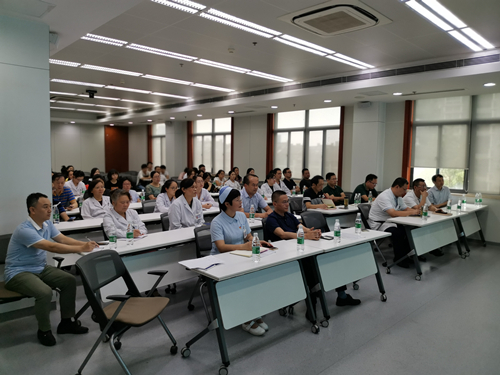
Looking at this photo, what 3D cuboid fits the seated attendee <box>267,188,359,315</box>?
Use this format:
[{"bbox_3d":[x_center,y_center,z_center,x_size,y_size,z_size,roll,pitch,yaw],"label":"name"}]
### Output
[{"bbox_3d":[0.573,0.661,4.026,0.820,1.250,0.700,6,7,42],"label":"seated attendee"}]

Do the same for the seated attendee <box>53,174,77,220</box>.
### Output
[{"bbox_3d":[-2.402,0.507,4.799,0.820,1.340,0.540,5,7,41],"label":"seated attendee"}]

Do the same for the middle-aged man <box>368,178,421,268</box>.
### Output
[{"bbox_3d":[2.171,0.517,5.648,0.850,1.310,0.600,6,7,43],"label":"middle-aged man"}]

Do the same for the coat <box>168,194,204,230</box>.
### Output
[{"bbox_3d":[-0.747,0.418,4.615,0.520,0.690,0.500,4,6,31],"label":"coat"}]

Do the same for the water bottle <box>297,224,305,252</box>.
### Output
[{"bbox_3d":[0.459,0.467,3.395,0.066,0.243,0.066,1,5,0],"label":"water bottle"}]

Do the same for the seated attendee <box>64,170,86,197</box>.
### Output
[{"bbox_3d":[-3.176,0.307,6.987,0.500,1.240,0.740,-4,7,-44],"label":"seated attendee"}]

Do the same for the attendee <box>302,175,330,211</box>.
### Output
[{"bbox_3d":[1.220,0.437,6.433,0.800,1.280,0.520,5,7,41],"label":"attendee"}]

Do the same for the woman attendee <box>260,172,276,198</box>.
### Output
[{"bbox_3d":[0.518,0.316,7.724,0.480,1.220,0.740,-4,7,-44],"label":"woman attendee"}]

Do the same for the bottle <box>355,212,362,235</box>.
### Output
[{"bbox_3d":[1.199,0.393,4.158,0.066,0.228,0.066,-4,7,-44],"label":"bottle"}]

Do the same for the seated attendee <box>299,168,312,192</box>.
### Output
[{"bbox_3d":[1.288,0.222,8.773,0.530,1.310,0.800,-2,6,-33],"label":"seated attendee"}]

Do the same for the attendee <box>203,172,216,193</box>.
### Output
[{"bbox_3d":[-0.908,0.228,8.708,0.470,1.180,0.740,-4,7,-44],"label":"attendee"}]

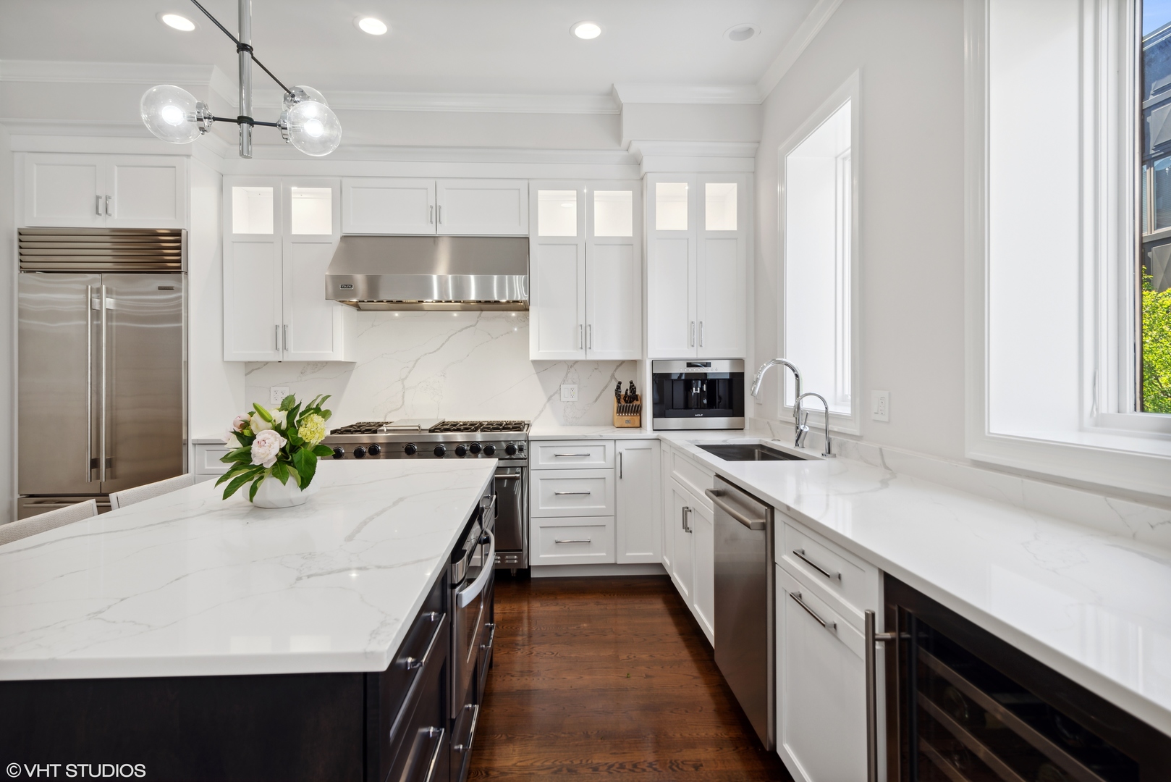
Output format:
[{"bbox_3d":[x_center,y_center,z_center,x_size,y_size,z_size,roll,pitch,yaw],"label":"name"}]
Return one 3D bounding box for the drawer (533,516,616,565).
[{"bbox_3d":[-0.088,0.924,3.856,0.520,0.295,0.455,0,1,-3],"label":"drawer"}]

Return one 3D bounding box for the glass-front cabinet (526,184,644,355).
[{"bbox_3d":[-0.004,-0.812,4.075,0.746,1.204,0.322,0,1,-4],"label":"glass-front cabinet"}]

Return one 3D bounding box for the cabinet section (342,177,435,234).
[{"bbox_3d":[-1.298,-1.216,4.010,0.599,0.368,0.340,0,1,-3],"label":"cabinet section"}]

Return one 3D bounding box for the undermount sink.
[{"bbox_3d":[0.802,0.421,2.901,0.460,0.240,0.820,0,1,-3],"label":"undermount sink"}]

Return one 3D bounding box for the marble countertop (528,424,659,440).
[{"bbox_3d":[0.033,0.282,3.902,0.798,0.035,0.628,0,1,-3],"label":"marble countertop"}]

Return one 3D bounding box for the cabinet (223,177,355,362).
[{"bbox_3d":[-1.967,-0.796,3.948,0.741,1.198,0.322,0,1,-4],"label":"cabinet"}]

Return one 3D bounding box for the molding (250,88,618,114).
[{"bbox_3d":[-0.974,-1.802,3.653,2.395,0.085,0.085,0,1,-3],"label":"molding"}]

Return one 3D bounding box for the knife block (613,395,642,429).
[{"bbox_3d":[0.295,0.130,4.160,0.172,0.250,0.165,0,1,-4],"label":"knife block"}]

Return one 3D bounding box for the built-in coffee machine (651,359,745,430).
[{"bbox_3d":[0.726,0.021,4.027,0.608,0.461,0.420,0,1,-4],"label":"built-in coffee machine"}]

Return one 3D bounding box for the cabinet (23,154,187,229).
[{"bbox_3d":[-2.815,-1.171,3.714,0.911,0.426,0.610,0,1,-3],"label":"cabinet"}]

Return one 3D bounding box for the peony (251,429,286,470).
[{"bbox_3d":[-0.914,0.166,1.688,0.100,0.100,0.090,0,1,-4],"label":"peony"}]

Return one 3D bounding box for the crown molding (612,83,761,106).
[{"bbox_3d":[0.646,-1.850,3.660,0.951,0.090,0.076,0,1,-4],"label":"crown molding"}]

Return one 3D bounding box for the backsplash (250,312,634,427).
[{"bbox_3d":[-0.999,-0.159,4.185,2.756,0.823,0.025,0,1,-4],"label":"backsplash"}]

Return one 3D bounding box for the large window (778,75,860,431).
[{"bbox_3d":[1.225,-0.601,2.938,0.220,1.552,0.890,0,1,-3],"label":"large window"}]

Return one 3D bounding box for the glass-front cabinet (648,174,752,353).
[{"bbox_3d":[0.727,-0.830,4.065,0.683,1.220,0.437,0,1,-4],"label":"glass-front cabinet"}]

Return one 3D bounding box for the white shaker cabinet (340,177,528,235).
[{"bbox_3d":[-0.994,-1.214,3.993,1.214,0.374,0.310,0,1,-3],"label":"white shaker cabinet"}]

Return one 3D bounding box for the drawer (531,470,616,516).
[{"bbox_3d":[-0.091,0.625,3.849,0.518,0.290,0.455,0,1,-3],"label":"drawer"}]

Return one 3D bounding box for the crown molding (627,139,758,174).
[{"bbox_3d":[0.678,-1.472,3.731,0.800,0.162,0.165,0,1,-3],"label":"crown molding"}]

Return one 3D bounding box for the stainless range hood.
[{"bbox_3d":[-0.971,-0.791,3.853,1.204,0.458,0.641,0,1,-4],"label":"stainless range hood"}]

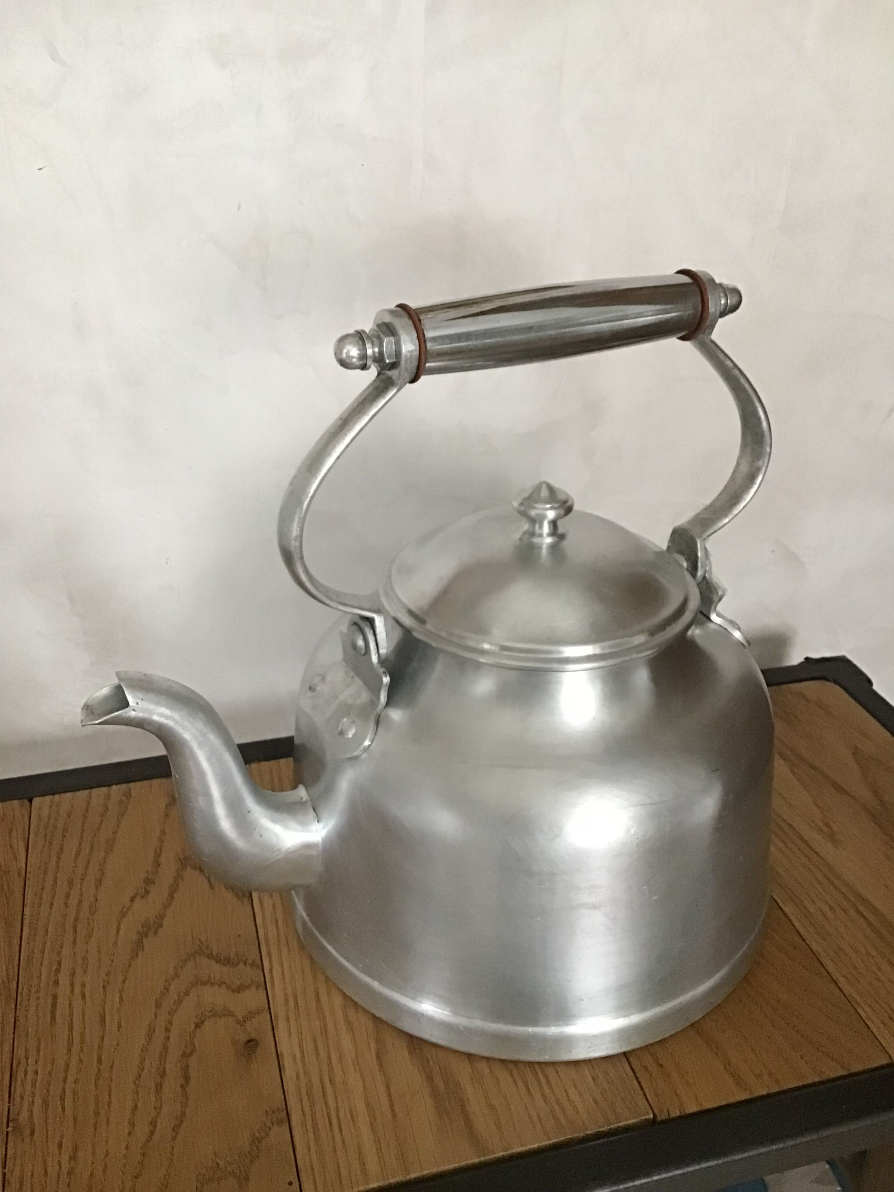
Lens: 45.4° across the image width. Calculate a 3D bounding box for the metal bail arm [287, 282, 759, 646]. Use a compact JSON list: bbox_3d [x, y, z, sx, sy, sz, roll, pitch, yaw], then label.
[{"bbox_3d":[0.035,-0.046,0.380,0.195,0.128,0.026,-13,31,-23],"label":"metal bail arm"}]

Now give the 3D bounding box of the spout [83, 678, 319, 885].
[{"bbox_3d":[-0.084,0.066,0.373,0.074,0.105,0.037,-13,31,-23],"label":"spout"}]

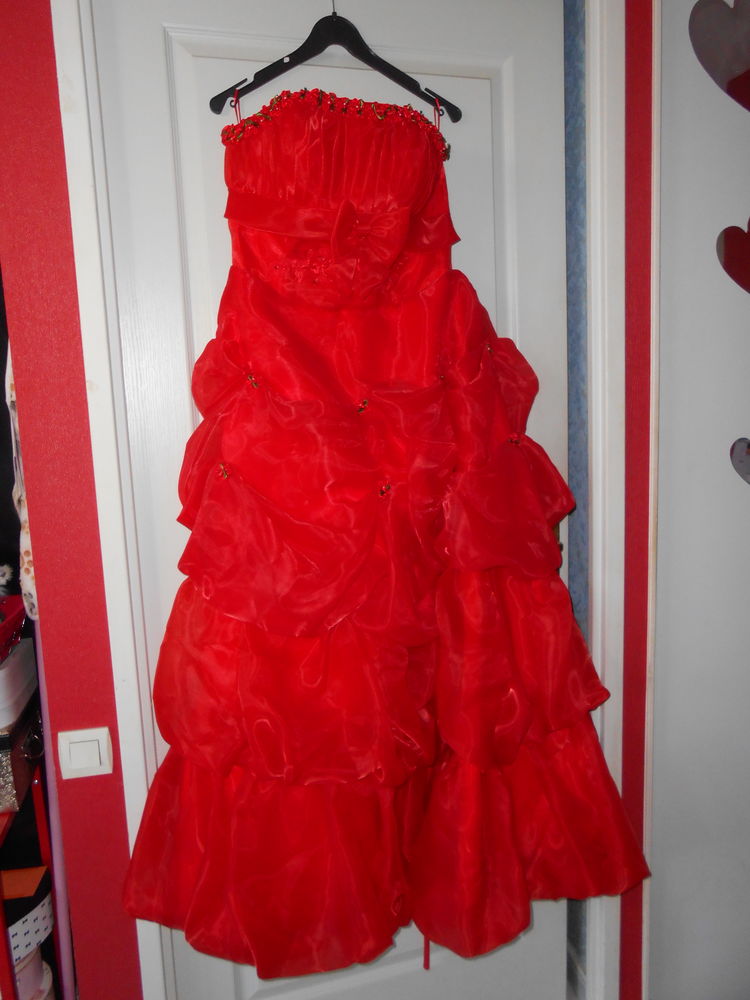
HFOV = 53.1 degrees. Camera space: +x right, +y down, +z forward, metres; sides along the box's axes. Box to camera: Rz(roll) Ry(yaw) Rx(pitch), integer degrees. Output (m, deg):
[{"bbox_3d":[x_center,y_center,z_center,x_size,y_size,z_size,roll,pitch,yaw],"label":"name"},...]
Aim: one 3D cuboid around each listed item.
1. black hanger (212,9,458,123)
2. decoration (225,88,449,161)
[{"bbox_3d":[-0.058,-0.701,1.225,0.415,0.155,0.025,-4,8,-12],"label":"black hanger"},{"bbox_3d":[-0.061,-0.589,1.185,0.360,0.095,0.090,-4,8,-14],"label":"decoration"}]

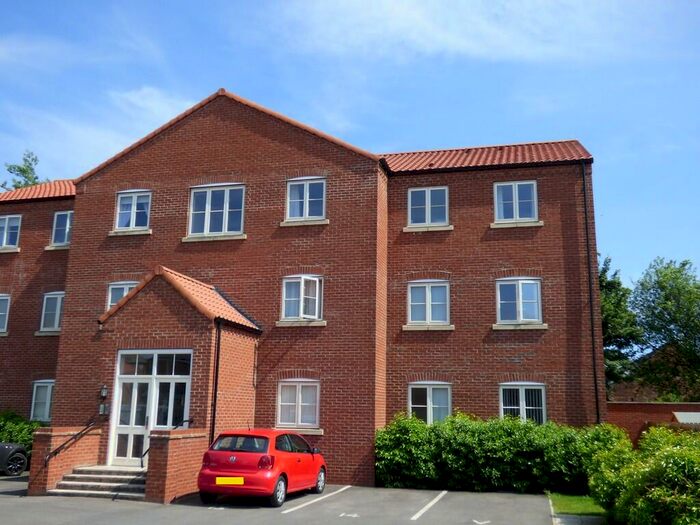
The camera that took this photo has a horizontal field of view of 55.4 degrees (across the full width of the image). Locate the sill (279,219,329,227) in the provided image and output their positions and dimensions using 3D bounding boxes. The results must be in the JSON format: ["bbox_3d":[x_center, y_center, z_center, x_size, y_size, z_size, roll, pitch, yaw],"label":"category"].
[{"bbox_3d":[-1.225,-1.058,18.346,1.378,0.140,0.160,-2,-13,14],"label":"sill"}]

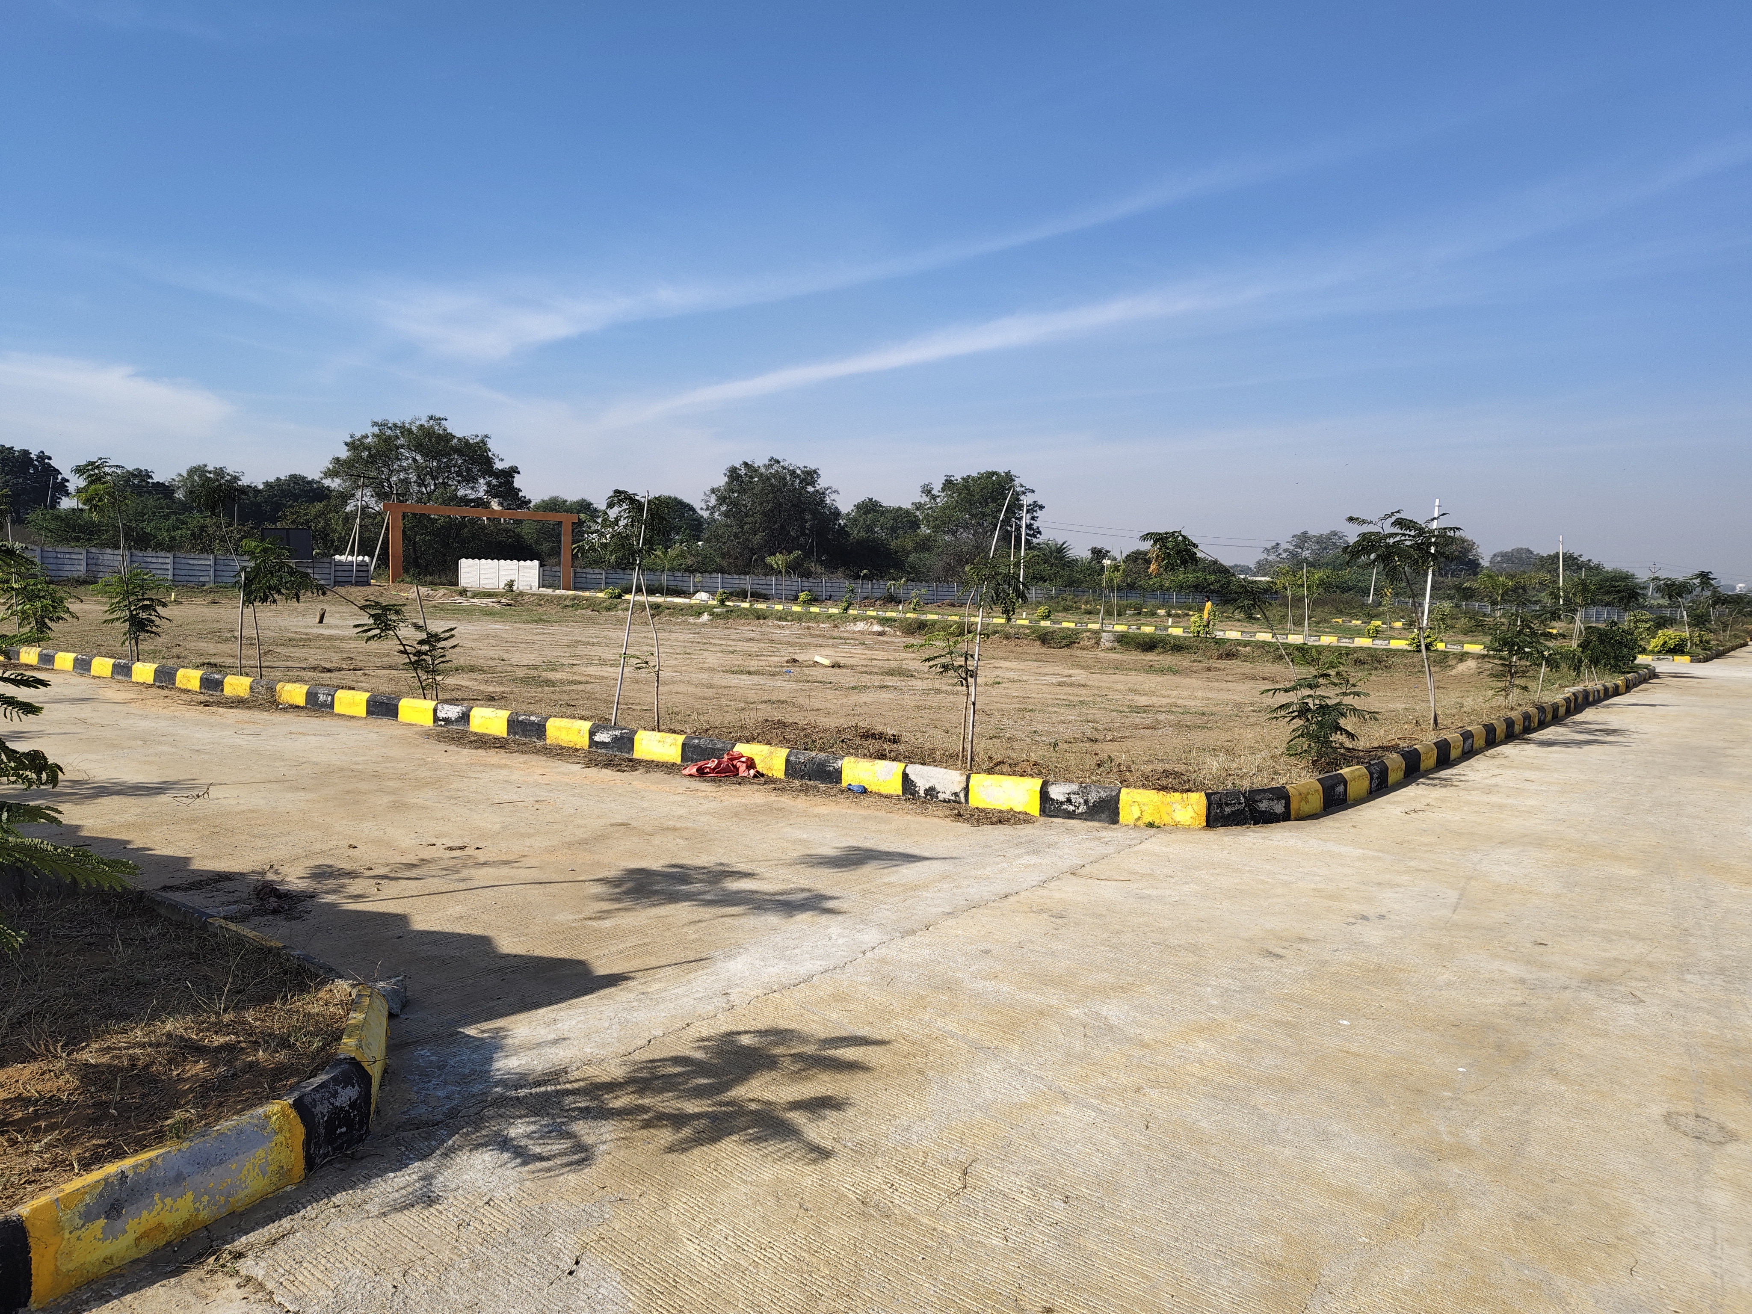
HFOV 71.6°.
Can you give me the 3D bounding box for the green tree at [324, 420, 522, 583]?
[{"bbox_3d":[-31.139,-10.932,84.000,13.090,11.430,12.440,0,3,-20],"label":"green tree"}]

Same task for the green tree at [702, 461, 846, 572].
[{"bbox_3d":[-8.050,-10.274,94.000,10.550,10.170,10.020,1,3,-5],"label":"green tree"}]

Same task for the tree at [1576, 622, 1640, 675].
[{"bbox_3d":[17.361,-0.178,28.800,1.290,1.290,1.230,3,4,31],"label":"tree"}]

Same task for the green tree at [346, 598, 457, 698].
[{"bbox_3d":[-5.240,-0.099,13.500,1.100,1.140,0.930,0,3,-21],"label":"green tree"}]

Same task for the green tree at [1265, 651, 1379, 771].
[{"bbox_3d":[3.955,0.481,10.800,0.960,1.040,0.960,3,3,20],"label":"green tree"}]

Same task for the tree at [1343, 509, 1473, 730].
[{"bbox_3d":[6.164,-0.429,14.100,1.370,2.530,1.300,3,3,24],"label":"tree"}]

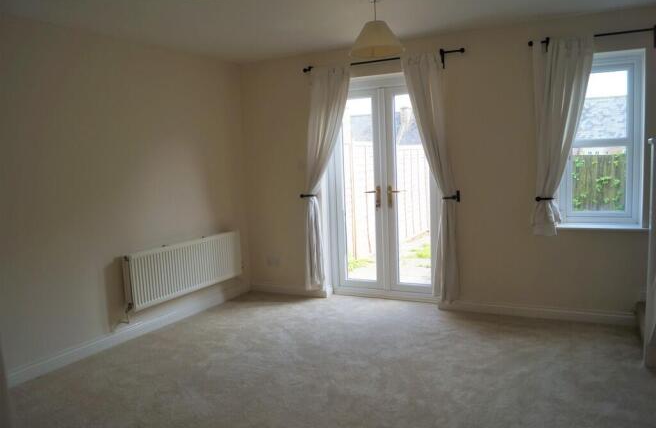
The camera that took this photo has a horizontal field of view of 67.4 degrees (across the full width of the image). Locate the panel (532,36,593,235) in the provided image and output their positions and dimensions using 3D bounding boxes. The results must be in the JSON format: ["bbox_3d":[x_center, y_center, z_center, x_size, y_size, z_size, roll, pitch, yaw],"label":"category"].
[{"bbox_3d":[1.756,-0.562,3.671,0.430,1.485,0.120,0,6,28],"label":"panel"}]

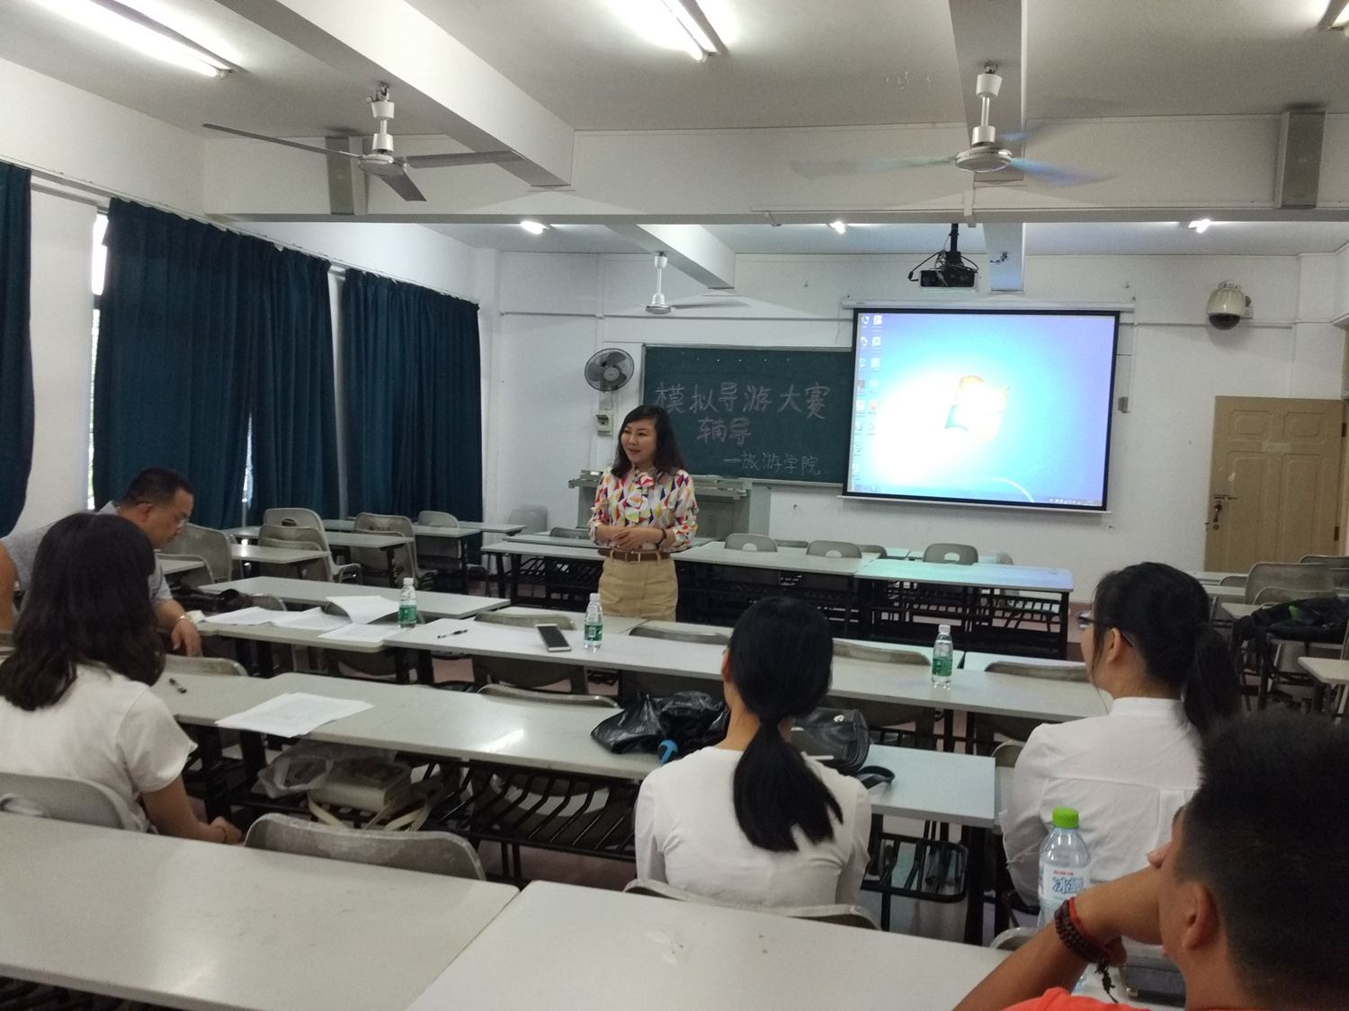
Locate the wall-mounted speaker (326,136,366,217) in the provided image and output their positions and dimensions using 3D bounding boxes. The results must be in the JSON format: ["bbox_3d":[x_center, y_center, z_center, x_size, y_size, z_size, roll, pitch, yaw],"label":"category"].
[{"bbox_3d":[-1.746,-1.737,6.216,0.150,0.410,0.150,4,4,14],"label":"wall-mounted speaker"}]

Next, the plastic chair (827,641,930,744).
[{"bbox_3d":[0.642,0.826,3.943,0.430,0.800,0.500,3,4,15],"label":"plastic chair"}]

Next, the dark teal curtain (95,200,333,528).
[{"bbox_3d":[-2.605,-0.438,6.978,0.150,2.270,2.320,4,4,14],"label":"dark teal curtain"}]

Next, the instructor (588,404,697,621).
[{"bbox_3d":[-0.142,0.360,4.965,0.470,1.567,0.330,3,4,0],"label":"instructor"}]

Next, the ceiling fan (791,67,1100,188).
[{"bbox_3d":[1.062,-1.308,3.987,1.380,0.360,1.380,4,4,15],"label":"ceiling fan"}]

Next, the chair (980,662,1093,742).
[{"bbox_3d":[1.194,0.861,3.768,0.430,0.800,0.500,3,4,15],"label":"chair"}]

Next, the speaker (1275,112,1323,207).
[{"bbox_3d":[2.829,-1.552,5.295,0.150,0.410,0.150,4,4,15],"label":"speaker"}]

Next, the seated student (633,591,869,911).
[{"bbox_3d":[0.145,0.745,2.074,0.420,1.210,0.660,3,4,12],"label":"seated student"}]

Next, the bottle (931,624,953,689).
[{"bbox_3d":[0.796,0.444,3.460,0.057,0.183,0.057,4,4,15],"label":"bottle"}]

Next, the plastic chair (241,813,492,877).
[{"bbox_3d":[-0.449,0.894,2.133,0.430,0.800,0.500,3,4,15],"label":"plastic chair"}]

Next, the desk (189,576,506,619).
[{"bbox_3d":[-1.311,0.731,4.739,1.190,0.750,0.440,4,4,15],"label":"desk"}]

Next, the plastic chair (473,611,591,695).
[{"bbox_3d":[-0.488,0.772,4.468,0.450,0.785,0.500,4,4,15],"label":"plastic chair"}]

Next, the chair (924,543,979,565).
[{"bbox_3d":[1.870,0.646,7.986,0.440,0.800,0.500,4,4,14],"label":"chair"}]

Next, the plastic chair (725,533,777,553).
[{"bbox_3d":[0.533,0.591,7.586,0.430,0.800,0.500,3,4,15],"label":"plastic chair"}]

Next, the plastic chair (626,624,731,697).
[{"bbox_3d":[0.073,0.823,4.548,0.440,0.800,0.500,4,4,14],"label":"plastic chair"}]

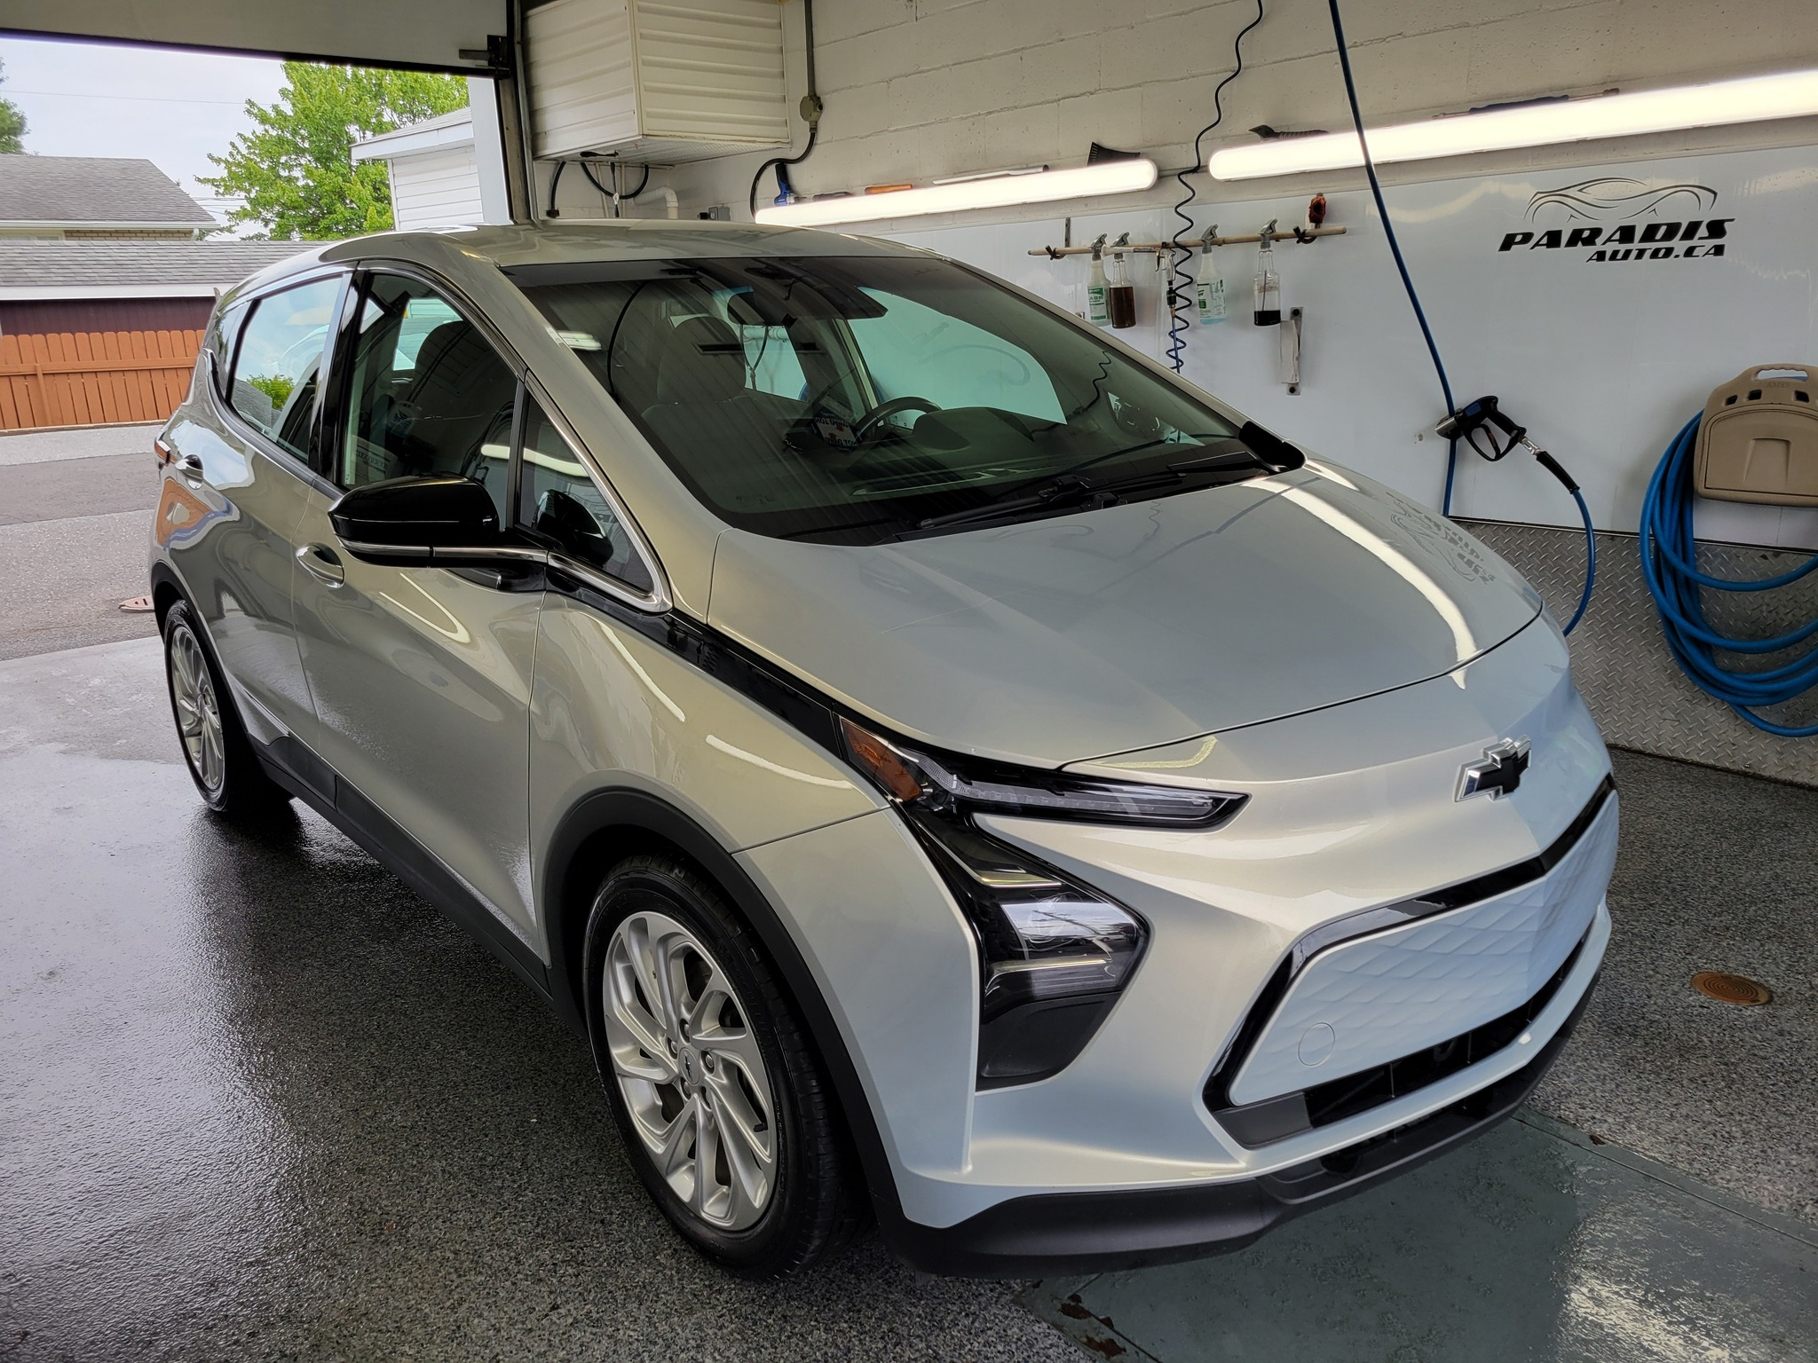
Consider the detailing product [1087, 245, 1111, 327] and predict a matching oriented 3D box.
[{"bbox_3d":[0.712,-1.501,5.117,0.100,0.310,0.095,-26,27,-34],"label":"detailing product"}]

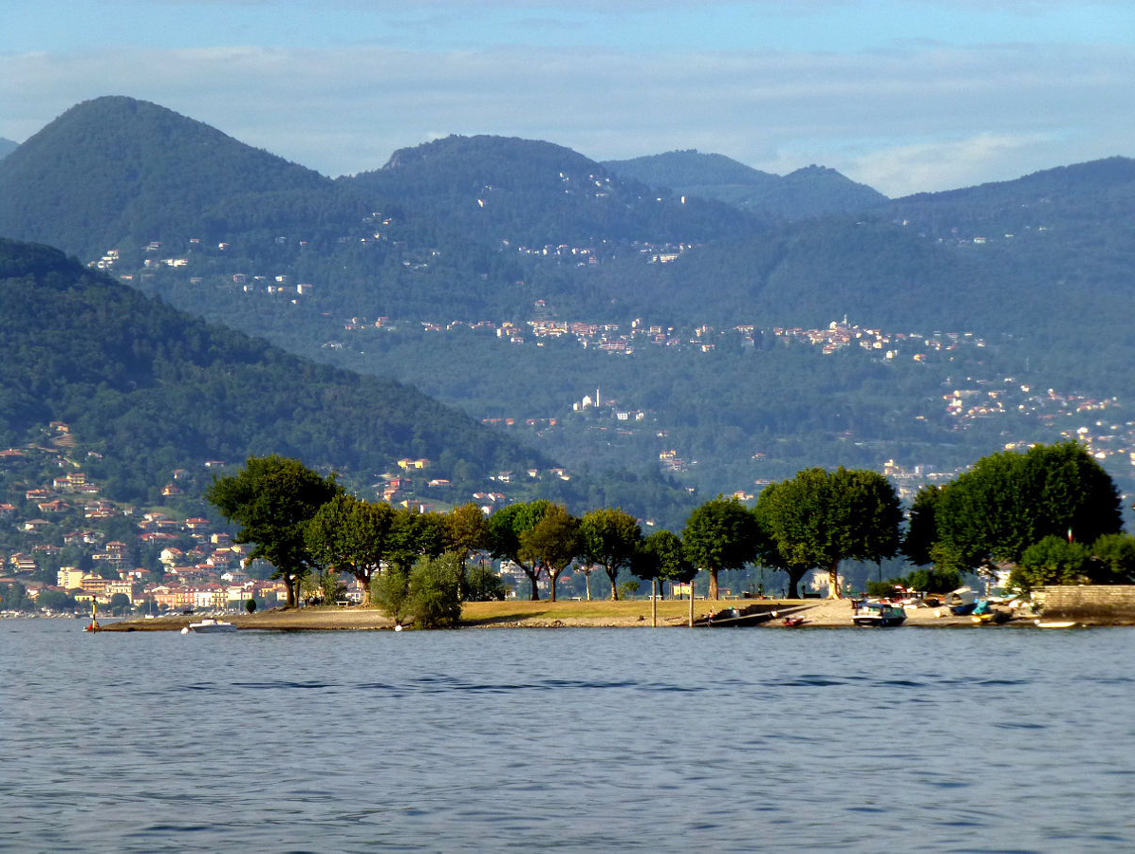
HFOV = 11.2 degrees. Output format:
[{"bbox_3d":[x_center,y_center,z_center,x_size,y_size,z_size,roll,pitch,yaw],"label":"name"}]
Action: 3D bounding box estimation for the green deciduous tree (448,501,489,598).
[{"bbox_3d":[-10.940,13.780,642.000,4.950,10.840,5.440,0,-2,0],"label":"green deciduous tree"}]

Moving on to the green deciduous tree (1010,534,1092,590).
[{"bbox_3d":[50.673,14.400,608.000,8.769,5.979,6.800,0,-2,0],"label":"green deciduous tree"}]

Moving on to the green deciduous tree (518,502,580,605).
[{"bbox_3d":[-2.100,13.900,640.000,6.820,10.910,6.820,0,-2,0],"label":"green deciduous tree"}]

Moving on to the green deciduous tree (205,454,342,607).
[{"bbox_3d":[-31.502,11.214,622.000,14.782,16.413,13.000,0,-2,0],"label":"green deciduous tree"}]

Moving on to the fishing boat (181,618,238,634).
[{"bbox_3d":[-35.764,20.155,585.000,5.200,1.600,2.000,1,-2,-22],"label":"fishing boat"}]

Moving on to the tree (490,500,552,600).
[{"bbox_3d":[-5.040,13.810,648.000,7.650,11.150,7.650,0,-2,0],"label":"tree"}]

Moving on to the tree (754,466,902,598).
[{"bbox_3d":[27.895,11.381,620.000,15.853,14.125,13.000,0,-2,0],"label":"tree"}]

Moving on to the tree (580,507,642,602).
[{"bbox_3d":[4.712,13.829,625.000,6.659,10.141,6.800,0,-2,0],"label":"tree"}]

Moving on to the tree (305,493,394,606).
[{"bbox_3d":[-23.730,13.330,628.000,9.680,12.150,9.680,0,-2,0],"label":"tree"}]

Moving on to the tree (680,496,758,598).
[{"bbox_3d":[16.990,13.330,638.000,8.570,11.500,8.570,0,-2,0],"label":"tree"}]

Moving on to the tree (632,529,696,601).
[{"bbox_3d":[10.481,15.076,630.000,6.815,7.951,6.800,0,-2,0],"label":"tree"}]

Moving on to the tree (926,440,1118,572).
[{"bbox_3d":[50.770,9.970,640.000,21.080,16.680,17.920,0,-2,0],"label":"tree"}]

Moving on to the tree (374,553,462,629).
[{"bbox_3d":[-15.743,17.034,606.000,9.535,8.145,8.000,0,-2,0],"label":"tree"}]

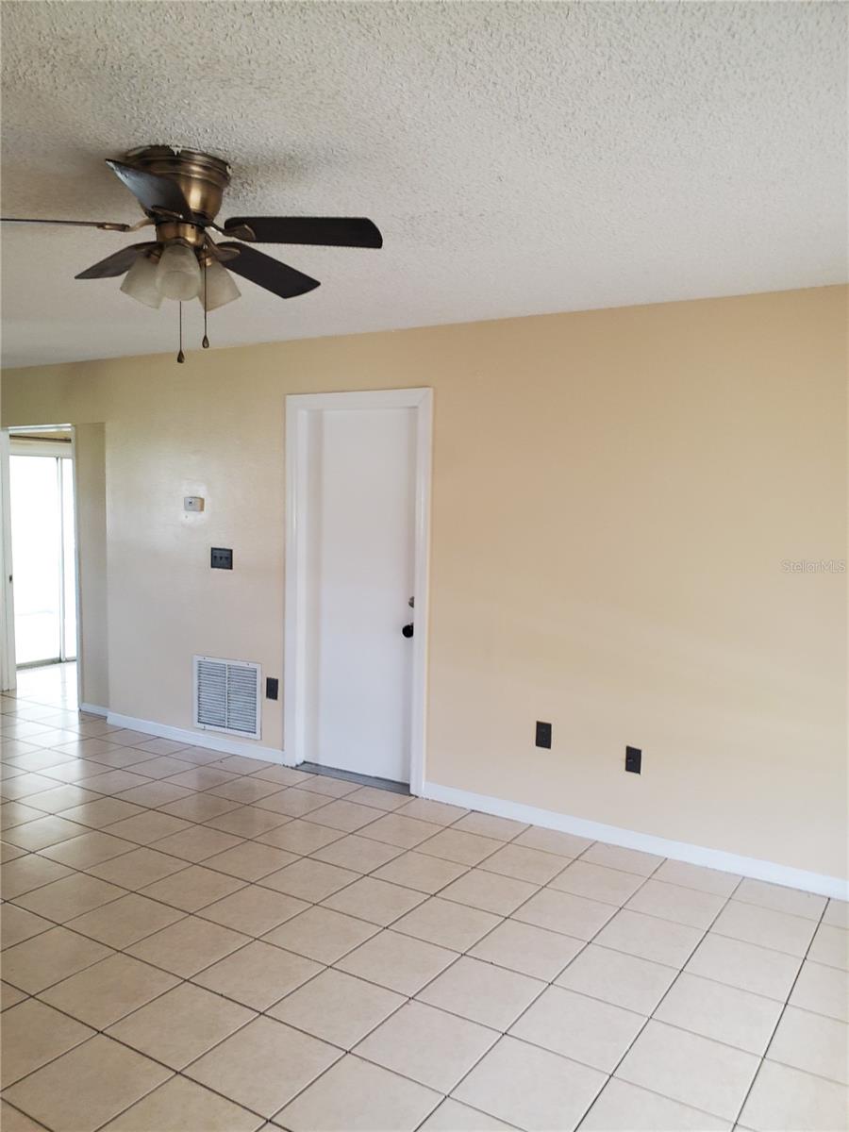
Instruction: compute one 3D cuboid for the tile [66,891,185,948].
[{"bbox_3d":[-1.089,1.297,3.110,0.322,0.010,0.322,4,4,32],"label":"tile"}]

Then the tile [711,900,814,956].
[{"bbox_3d":[1.284,1.366,3.207,0.323,0.010,0.323,4,6,33],"label":"tile"}]

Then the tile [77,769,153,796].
[{"bbox_3d":[-1.686,1.185,4.632,0.322,0.010,0.322,4,4,32],"label":"tile"}]

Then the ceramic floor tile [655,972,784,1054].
[{"bbox_3d":[0.895,1.355,2.581,0.319,0.010,0.319,3,4,32],"label":"ceramic floor tile"}]

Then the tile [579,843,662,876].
[{"bbox_3d":[0.885,1.310,3.794,0.323,0.010,0.264,4,6,33],"label":"tile"}]

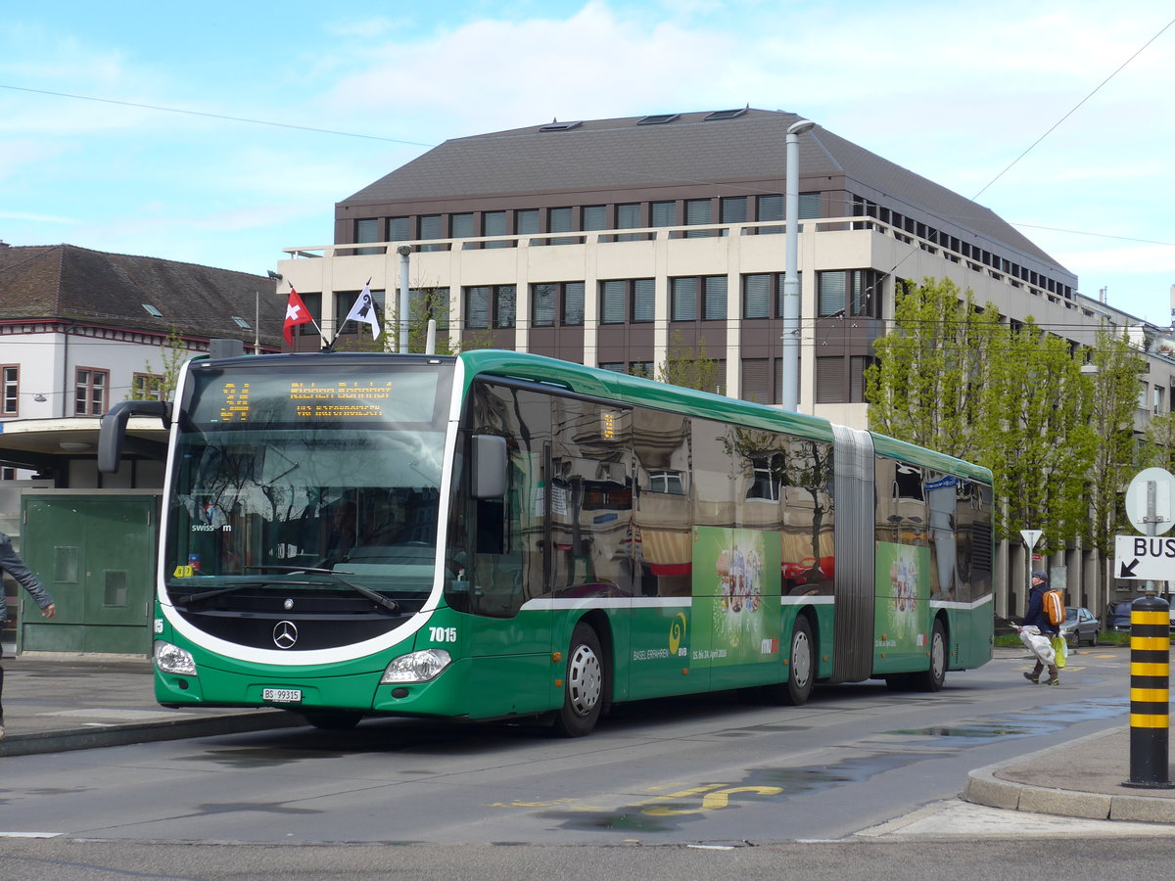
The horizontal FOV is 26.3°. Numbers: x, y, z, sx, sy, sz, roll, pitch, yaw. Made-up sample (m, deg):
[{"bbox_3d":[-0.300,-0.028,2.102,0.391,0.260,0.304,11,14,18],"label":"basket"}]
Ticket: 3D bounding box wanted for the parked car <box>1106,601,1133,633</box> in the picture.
[{"bbox_3d":[22.954,7.520,106.000,1.750,1.520,4.200,0,-3,7],"label":"parked car"}]

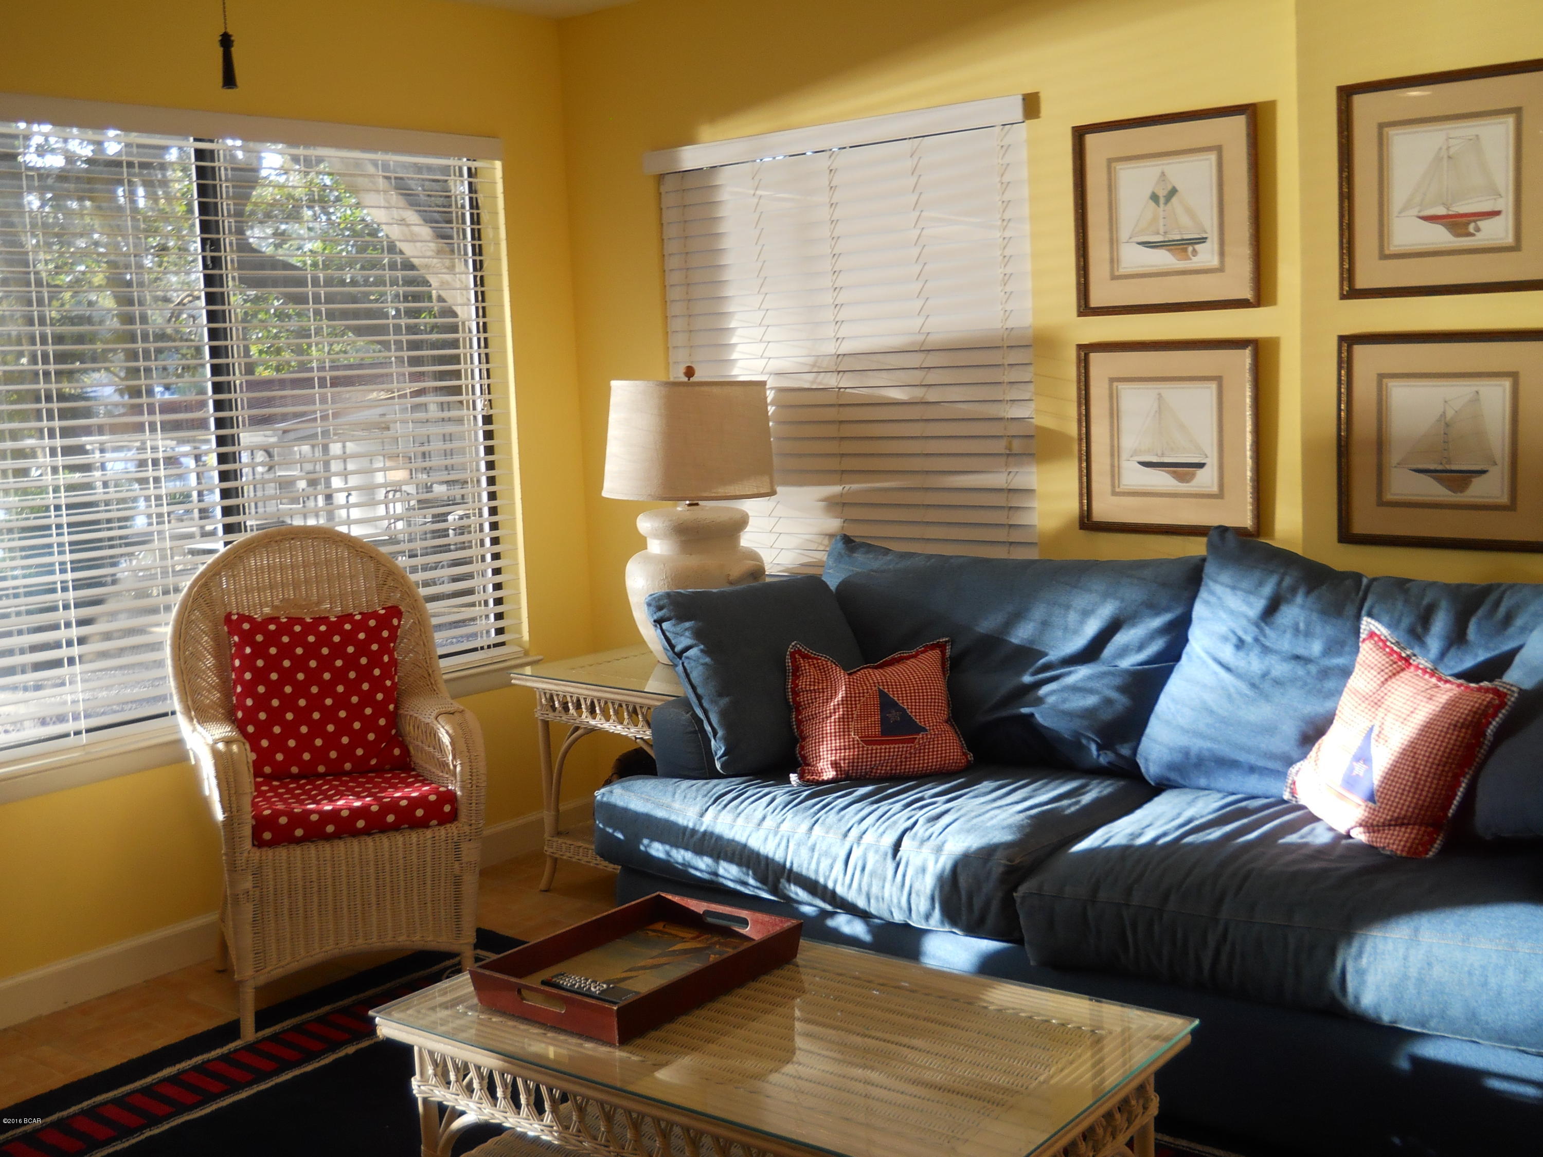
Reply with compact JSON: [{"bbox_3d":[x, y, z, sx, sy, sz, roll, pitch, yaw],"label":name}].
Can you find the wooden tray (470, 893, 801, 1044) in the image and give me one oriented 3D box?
[{"bbox_3d":[-0.212,0.628,2.696,0.325,0.061,0.445,4,10,39],"label":"wooden tray"}]

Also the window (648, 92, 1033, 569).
[{"bbox_3d":[0.154,-0.571,4.248,1.215,1.150,0.080,4,10,41],"label":"window"}]

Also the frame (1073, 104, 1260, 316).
[{"bbox_3d":[0.866,-0.798,3.621,0.438,0.422,0.025,4,10,41],"label":"frame"}]

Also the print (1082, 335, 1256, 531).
[{"bbox_3d":[0.886,-0.315,3.688,0.438,0.424,0.025,4,10,41],"label":"print"}]

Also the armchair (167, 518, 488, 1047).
[{"bbox_3d":[-1.042,0.423,3.884,0.650,1.060,0.630,-5,8,-20],"label":"armchair"}]

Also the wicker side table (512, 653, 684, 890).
[{"bbox_3d":[-0.266,0.539,4.462,0.650,0.609,0.545,4,10,41],"label":"wicker side table"}]

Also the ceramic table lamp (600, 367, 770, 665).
[{"bbox_3d":[-0.208,-0.151,4.360,0.465,0.780,0.465,-2,8,0],"label":"ceramic table lamp"}]

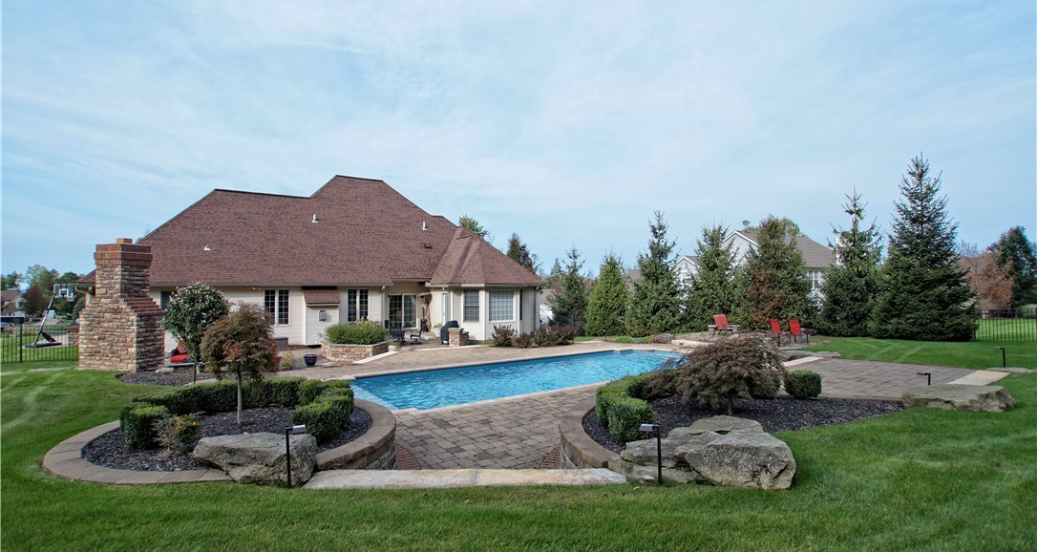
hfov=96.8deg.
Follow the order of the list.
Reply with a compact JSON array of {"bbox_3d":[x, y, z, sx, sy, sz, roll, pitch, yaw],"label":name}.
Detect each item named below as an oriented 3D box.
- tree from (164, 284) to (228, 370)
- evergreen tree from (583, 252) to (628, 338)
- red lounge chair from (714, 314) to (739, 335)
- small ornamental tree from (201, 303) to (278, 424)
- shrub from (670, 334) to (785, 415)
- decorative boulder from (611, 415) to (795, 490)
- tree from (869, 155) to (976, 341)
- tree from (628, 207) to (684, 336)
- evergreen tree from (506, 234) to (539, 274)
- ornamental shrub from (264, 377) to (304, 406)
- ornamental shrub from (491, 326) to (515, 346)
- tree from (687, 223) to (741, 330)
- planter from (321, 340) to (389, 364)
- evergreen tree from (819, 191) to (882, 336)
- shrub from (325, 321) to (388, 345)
[{"bbox_3d":[-9.850,1.465,14.067,1.750,2.500,1.750,1,-2,-35],"label":"tree"},{"bbox_3d":[4.757,0.951,24.800,2.300,4.400,2.300,0,-1,0],"label":"evergreen tree"},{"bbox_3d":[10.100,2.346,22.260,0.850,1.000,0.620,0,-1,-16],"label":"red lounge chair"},{"bbox_3d":[-3.882,1.214,6.400,0.950,1.690,0.950,0,-1,0],"label":"small ornamental tree"},{"bbox_3d":[3.300,1.577,7.212,1.700,1.300,1.600,-1,-2,24],"label":"shrub"},{"bbox_3d":[1.970,1.945,5.201,1.880,0.520,1.150,0,-2,9],"label":"decorative boulder"},{"bbox_3d":[18.100,-1.315,20.641,3.600,8.100,3.600,-1,-2,41],"label":"tree"},{"bbox_3d":[7.152,-0.201,24.200,2.800,6.500,2.800,0,-1,0],"label":"tree"},{"bbox_3d":[0.250,-0.304,48.014,4.200,8.200,4.200,0,-1,0],"label":"evergreen tree"},{"bbox_3d":[-3.869,1.891,7.600,0.620,0.400,0.600,1,-1,-33],"label":"ornamental shrub"},{"bbox_3d":[-0.650,2.625,20.239,1.080,0.920,1.000,0,-1,0],"label":"ornamental shrub"},{"bbox_3d":[9.966,0.146,23.500,2.700,5.600,2.700,0,-1,0],"label":"tree"},{"bbox_3d":[-5.720,2.583,15.888,2.150,0.560,1.500,0,-2,9],"label":"planter"},{"bbox_3d":[16.300,-0.622,22.416,2.800,6.900,2.800,0,-1,0],"label":"evergreen tree"},{"bbox_3d":[-5.620,1.944,15.955,1.980,0.700,1.300,0,-2,9],"label":"shrub"}]

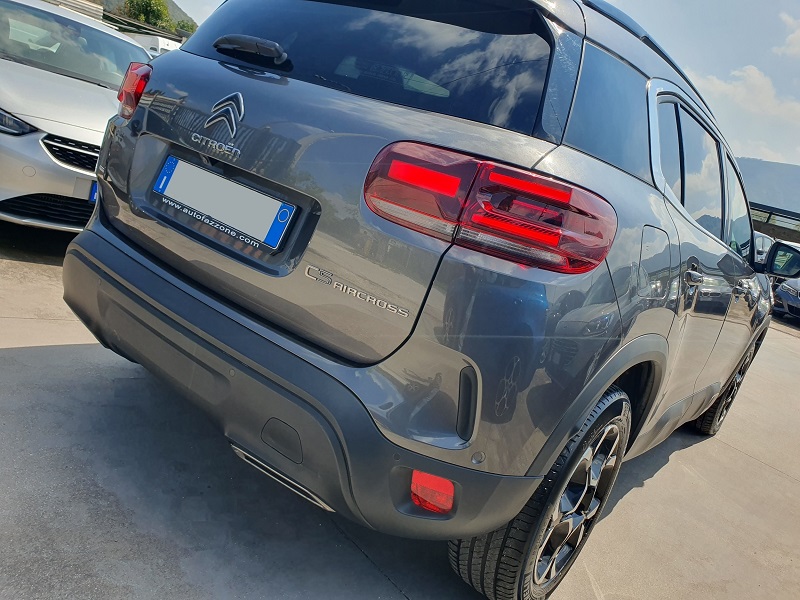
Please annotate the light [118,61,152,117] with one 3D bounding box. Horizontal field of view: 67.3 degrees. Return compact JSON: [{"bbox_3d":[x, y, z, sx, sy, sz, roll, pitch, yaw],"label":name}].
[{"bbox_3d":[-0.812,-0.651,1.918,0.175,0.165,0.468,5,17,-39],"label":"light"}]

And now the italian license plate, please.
[{"bbox_3d":[-0.449,-0.252,1.486,0.520,0.110,0.012,25,0,34],"label":"italian license plate"}]

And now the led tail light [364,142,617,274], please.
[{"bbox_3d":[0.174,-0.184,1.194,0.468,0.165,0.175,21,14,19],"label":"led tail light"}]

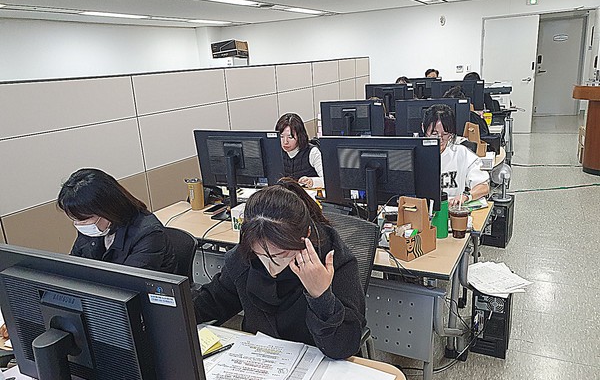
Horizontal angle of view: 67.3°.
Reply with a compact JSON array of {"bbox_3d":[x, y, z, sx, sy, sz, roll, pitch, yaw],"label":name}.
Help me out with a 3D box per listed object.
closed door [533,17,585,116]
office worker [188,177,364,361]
[{"bbox_3d":[5.754,-2.688,10.001,0.900,2.090,0.070,4,18,27],"label":"closed door"},{"bbox_3d":[-0.021,0.555,1.513,0.600,1.180,0.660,4,18,27],"label":"office worker"}]

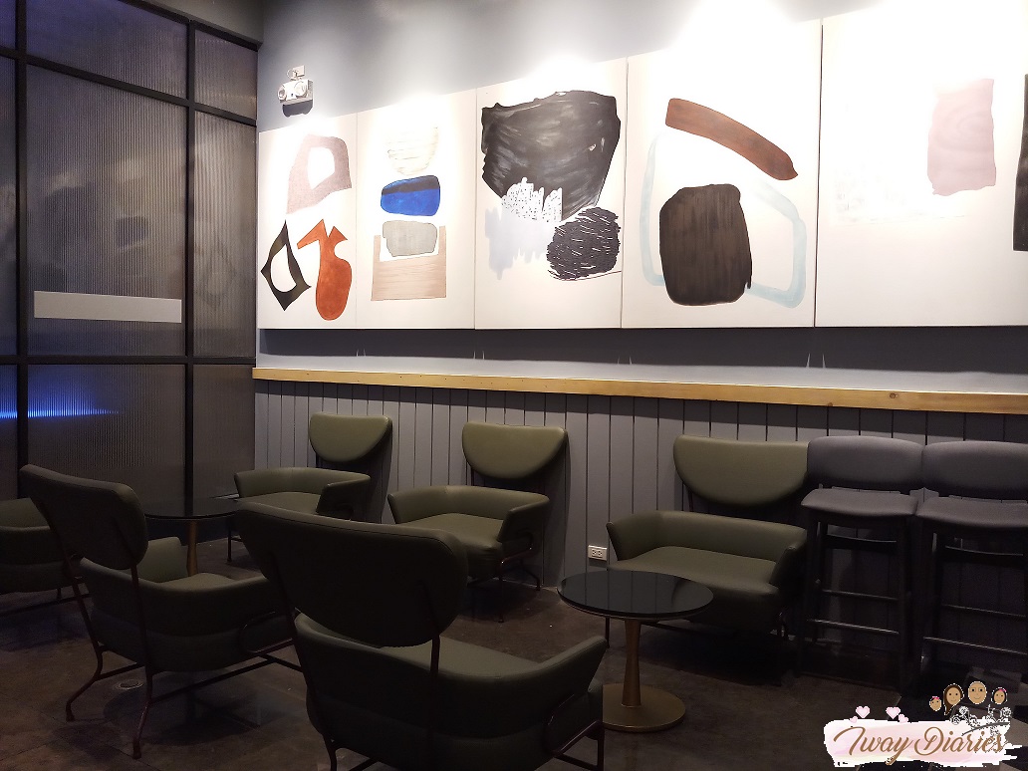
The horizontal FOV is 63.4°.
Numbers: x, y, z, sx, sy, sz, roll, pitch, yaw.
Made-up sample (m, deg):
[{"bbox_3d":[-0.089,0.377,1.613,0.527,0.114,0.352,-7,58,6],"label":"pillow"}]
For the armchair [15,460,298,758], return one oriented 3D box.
[{"bbox_3d":[-1.296,0.761,3.116,0.866,0.952,0.735,2,3,35],"label":"armchair"}]

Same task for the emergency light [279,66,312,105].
[{"bbox_3d":[-1.594,-2.196,6.037,0.286,0.265,0.101,2,3,34],"label":"emergency light"}]

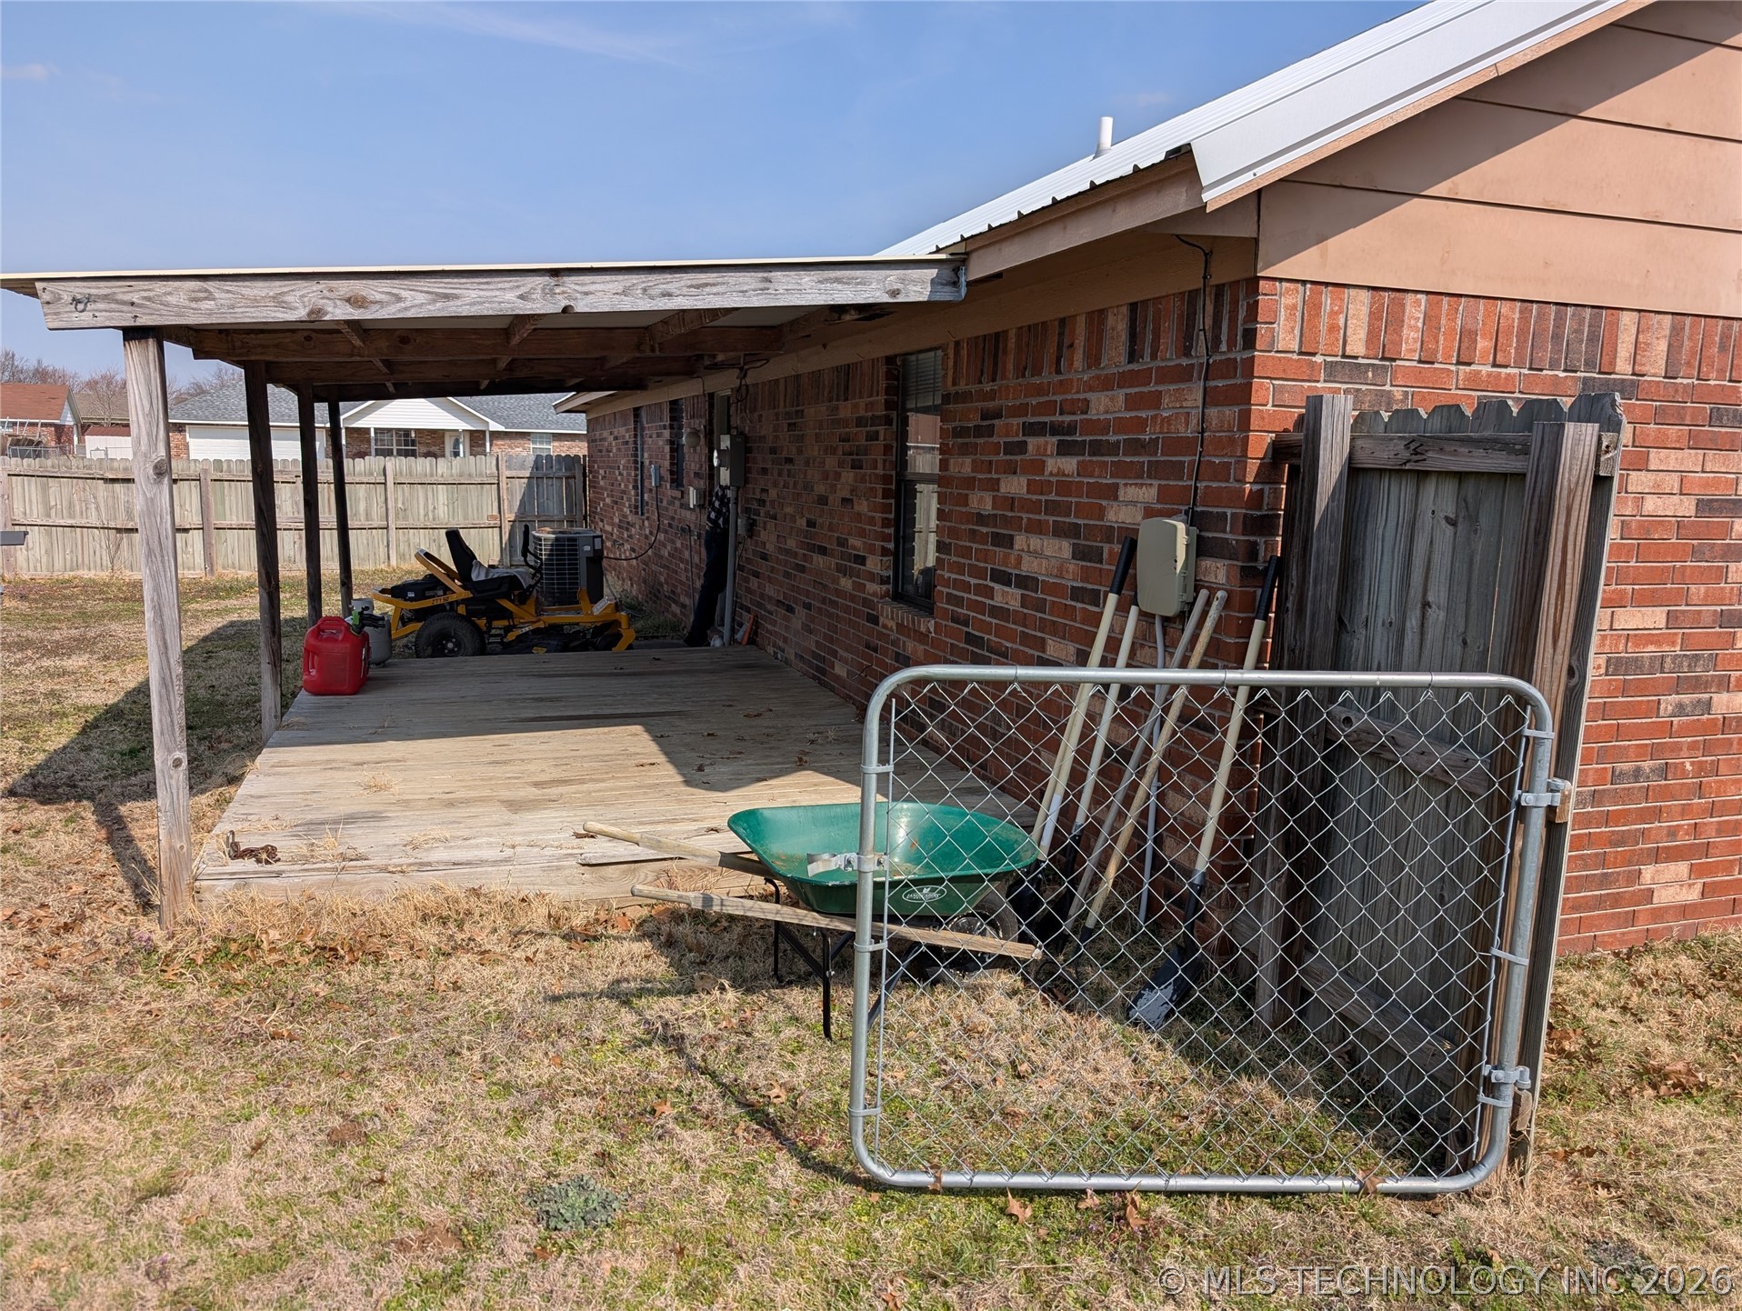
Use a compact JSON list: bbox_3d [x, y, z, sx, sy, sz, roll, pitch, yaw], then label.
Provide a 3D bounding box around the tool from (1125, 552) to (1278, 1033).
[{"bbox_3d":[1.008,0.409,3.560,0.150,1.440,0.150,7,7,-32],"label":"tool"}]

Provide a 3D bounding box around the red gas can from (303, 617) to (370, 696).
[{"bbox_3d":[-3.162,0.001,7.172,0.345,0.435,0.235,0,9,-8],"label":"red gas can"}]

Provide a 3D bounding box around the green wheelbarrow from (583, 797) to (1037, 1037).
[{"bbox_3d":[-0.128,0.788,3.612,1.340,0.570,0.680,-2,10,-22],"label":"green wheelbarrow"}]

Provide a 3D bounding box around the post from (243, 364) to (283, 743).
[{"bbox_3d":[-3.049,-0.421,6.097,0.090,2.054,0.090,-2,10,-19],"label":"post"}]

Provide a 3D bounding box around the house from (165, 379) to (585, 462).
[{"bbox_3d":[-18.293,-9.074,49.126,17.500,4.600,10.500,1,9,-3],"label":"house"}]

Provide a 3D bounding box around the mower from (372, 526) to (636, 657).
[{"bbox_3d":[-3.023,-0.491,10.047,2.000,1.110,1.330,-2,10,-19],"label":"mower"}]

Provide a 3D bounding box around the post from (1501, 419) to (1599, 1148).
[{"bbox_3d":[1.494,0.374,2.780,0.090,1.782,0.090,-2,10,-19],"label":"post"}]

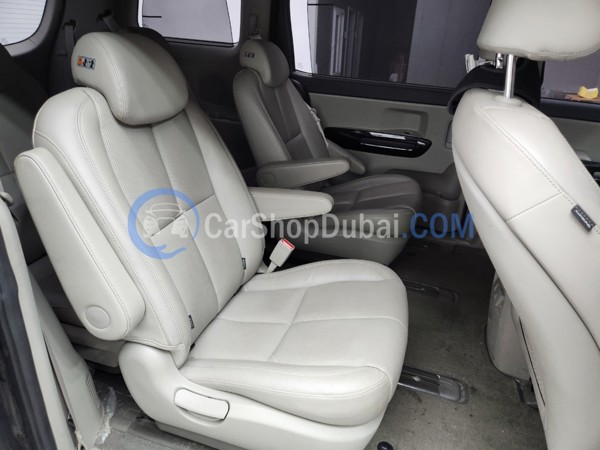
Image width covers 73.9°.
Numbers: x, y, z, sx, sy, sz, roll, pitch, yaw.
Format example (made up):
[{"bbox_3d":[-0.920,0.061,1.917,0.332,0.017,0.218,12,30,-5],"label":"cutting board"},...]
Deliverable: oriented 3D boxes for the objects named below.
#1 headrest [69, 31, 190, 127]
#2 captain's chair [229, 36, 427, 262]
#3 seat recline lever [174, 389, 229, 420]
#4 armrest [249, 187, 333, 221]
[{"bbox_3d":[-0.397,-0.359,0.980,0.137,0.194,0.268,-6,21,21],"label":"headrest"},{"bbox_3d":[0.178,-0.329,1.920,0.845,0.994,0.669,9,26,15],"label":"captain's chair"},{"bbox_3d":[-0.235,0.420,0.929,0.145,0.062,0.035,9,26,15],"label":"seat recline lever"},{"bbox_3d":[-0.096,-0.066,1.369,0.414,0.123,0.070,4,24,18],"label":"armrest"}]

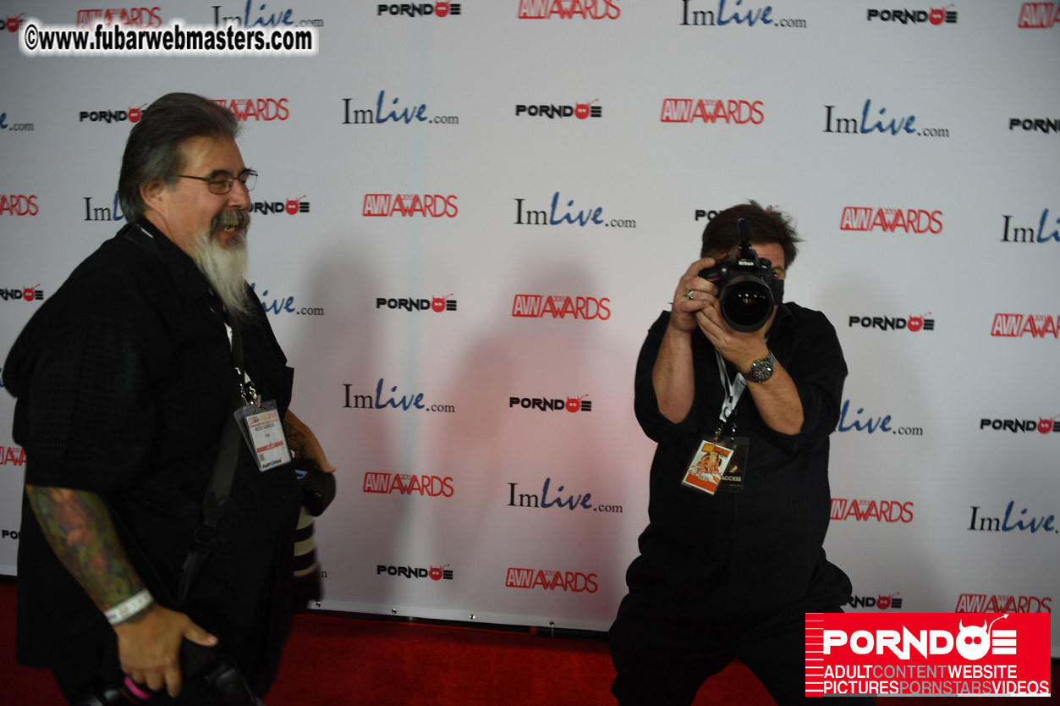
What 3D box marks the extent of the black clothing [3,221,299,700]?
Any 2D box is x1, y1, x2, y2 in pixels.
[{"bbox_3d":[-0.650,0.170,1.460,0.430,0.780,0.580,3,7,7],"label":"black clothing"}]

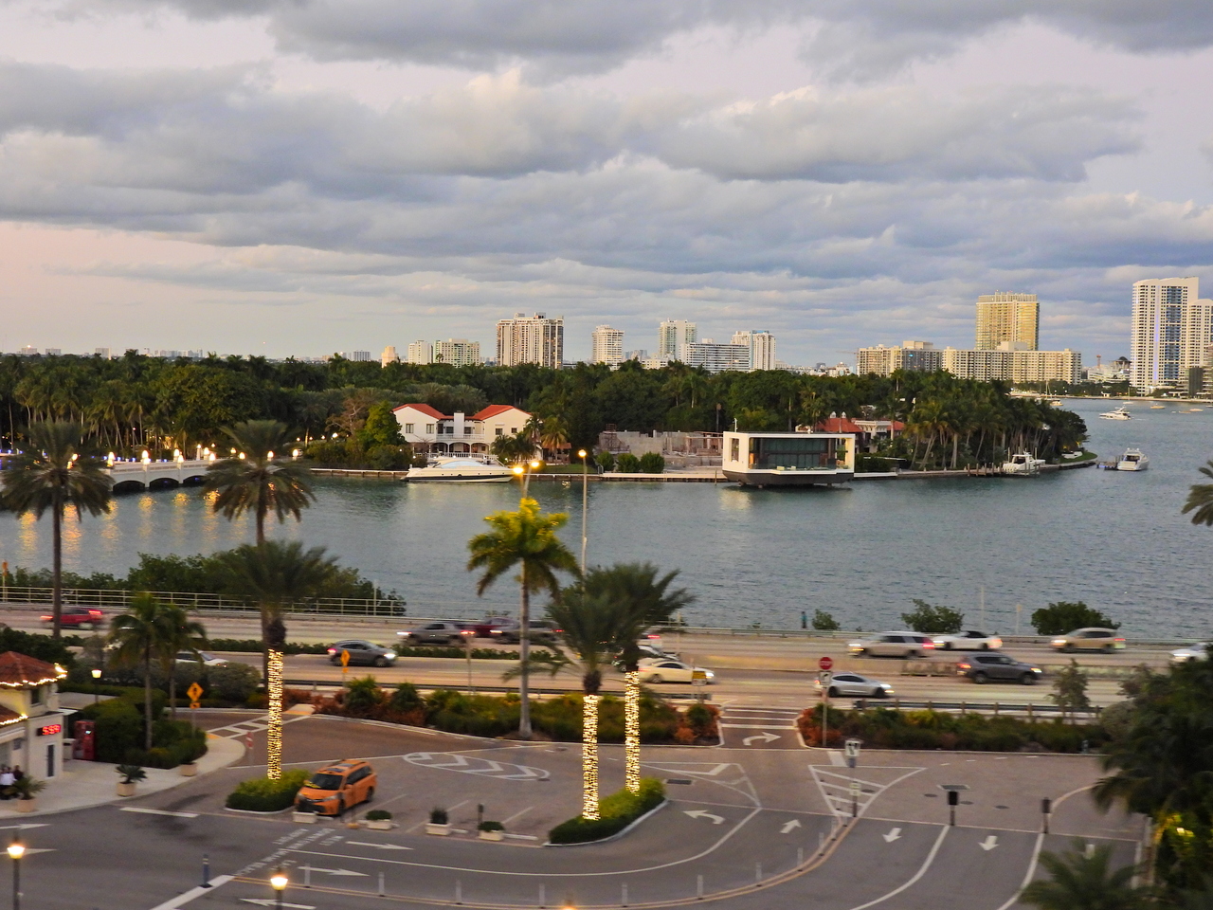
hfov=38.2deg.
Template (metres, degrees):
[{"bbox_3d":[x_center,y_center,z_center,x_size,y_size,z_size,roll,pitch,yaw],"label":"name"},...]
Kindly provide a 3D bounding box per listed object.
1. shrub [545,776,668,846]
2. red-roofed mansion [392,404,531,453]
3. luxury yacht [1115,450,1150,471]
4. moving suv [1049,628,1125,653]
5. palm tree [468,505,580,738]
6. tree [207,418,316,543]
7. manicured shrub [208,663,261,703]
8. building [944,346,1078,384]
[{"bbox_3d":[0.409,15.515,76.301,2.100,0.720,9.800,2,3,24],"label":"shrub"},{"bbox_3d":[-30.112,-5.398,367.000,28.300,10.800,17.000,1,3,-3],"label":"red-roofed mansion"},{"bbox_3d":[127.620,1.101,424.000,4.200,5.000,12.300,3,4,37],"label":"luxury yacht"},{"bbox_3d":[34.630,13.378,126.834,4.720,1.710,1.860,1,3,3],"label":"moving suv"},{"bbox_3d":[-4.447,8.695,94.500,5.900,12.900,5.900,1,3,0],"label":"palm tree"},{"bbox_3d":[-20.379,6.175,102.807,6.500,16.525,6.500,1,3,0],"label":"tree"},{"bbox_3d":[-21.850,13.241,102.705,3.100,2.200,3.000,1,3,0],"label":"manicured shrub"},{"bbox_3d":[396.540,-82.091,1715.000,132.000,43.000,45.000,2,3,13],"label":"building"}]

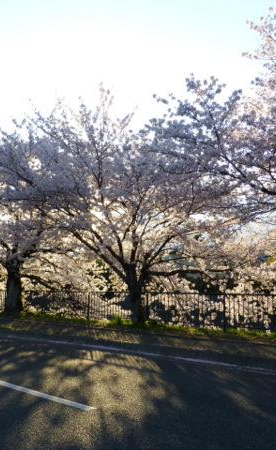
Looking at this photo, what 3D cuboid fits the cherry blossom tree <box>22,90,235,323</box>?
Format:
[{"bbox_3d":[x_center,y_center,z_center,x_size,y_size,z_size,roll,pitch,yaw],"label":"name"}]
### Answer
[{"bbox_3d":[-0.344,-0.804,15.099,7.600,8.630,7.200,0,-8,0],"label":"cherry blossom tree"}]

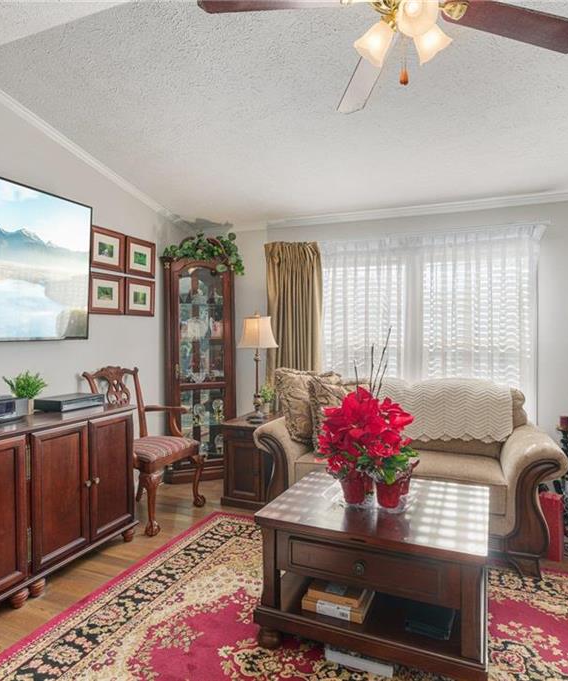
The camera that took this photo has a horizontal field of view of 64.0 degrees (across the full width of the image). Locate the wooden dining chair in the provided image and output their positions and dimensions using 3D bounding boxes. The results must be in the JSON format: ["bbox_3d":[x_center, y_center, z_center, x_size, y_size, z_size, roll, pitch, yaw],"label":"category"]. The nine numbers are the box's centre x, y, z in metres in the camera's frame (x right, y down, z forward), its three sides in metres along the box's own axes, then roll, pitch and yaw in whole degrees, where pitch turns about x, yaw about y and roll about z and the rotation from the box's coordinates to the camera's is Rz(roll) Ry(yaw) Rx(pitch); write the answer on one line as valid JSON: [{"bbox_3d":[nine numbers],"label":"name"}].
[{"bbox_3d":[-0.929,0.677,3.067,0.600,0.975,0.600,0,1,22],"label":"wooden dining chair"}]

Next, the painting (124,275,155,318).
[{"bbox_3d":[-1.064,-0.317,3.370,0.020,0.268,0.312,0,1,24],"label":"painting"}]

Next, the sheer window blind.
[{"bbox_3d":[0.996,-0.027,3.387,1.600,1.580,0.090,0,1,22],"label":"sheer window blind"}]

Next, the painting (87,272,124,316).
[{"bbox_3d":[-1.233,-0.320,3.206,0.025,0.280,0.320,0,1,22],"label":"painting"}]

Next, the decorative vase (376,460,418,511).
[{"bbox_3d":[0.466,0.591,1.862,0.165,0.170,0.165,0,1,22],"label":"decorative vase"}]

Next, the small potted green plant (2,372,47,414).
[{"bbox_3d":[-1.376,0.276,2.425,0.210,0.232,0.215,0,1,24],"label":"small potted green plant"}]

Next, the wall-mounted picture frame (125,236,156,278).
[{"bbox_3d":[-1.062,-0.611,3.372,0.020,0.266,0.312,0,1,24],"label":"wall-mounted picture frame"}]

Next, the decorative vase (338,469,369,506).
[{"bbox_3d":[0.296,0.600,1.879,0.110,0.133,0.110,0,1,24],"label":"decorative vase"}]

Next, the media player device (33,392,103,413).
[{"bbox_3d":[-1.253,0.360,2.667,0.210,0.060,0.310,0,1,24],"label":"media player device"}]

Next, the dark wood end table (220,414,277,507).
[{"bbox_3d":[-0.169,0.871,3.420,0.360,0.575,0.610,0,1,22],"label":"dark wood end table"}]

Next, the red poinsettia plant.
[{"bbox_3d":[0.360,0.383,1.854,0.390,0.410,0.340,0,1,24],"label":"red poinsettia plant"}]

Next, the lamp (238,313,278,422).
[{"bbox_3d":[-0.194,0.189,3.346,0.280,0.790,0.280,0,1,0],"label":"lamp"}]

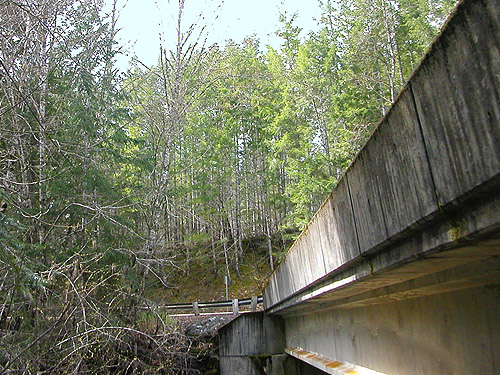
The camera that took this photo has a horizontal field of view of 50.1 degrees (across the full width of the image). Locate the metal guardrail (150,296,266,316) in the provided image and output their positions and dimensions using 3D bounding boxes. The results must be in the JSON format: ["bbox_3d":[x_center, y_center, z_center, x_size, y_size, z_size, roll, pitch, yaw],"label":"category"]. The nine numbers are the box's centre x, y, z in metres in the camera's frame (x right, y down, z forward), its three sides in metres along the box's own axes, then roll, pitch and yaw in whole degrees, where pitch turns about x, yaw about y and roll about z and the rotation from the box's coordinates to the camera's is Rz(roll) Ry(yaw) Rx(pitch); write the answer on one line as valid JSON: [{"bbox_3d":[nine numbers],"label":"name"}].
[{"bbox_3d":[-2.181,5.792,25.701,8.100,0.760,0.800,-14,-20,38],"label":"metal guardrail"}]

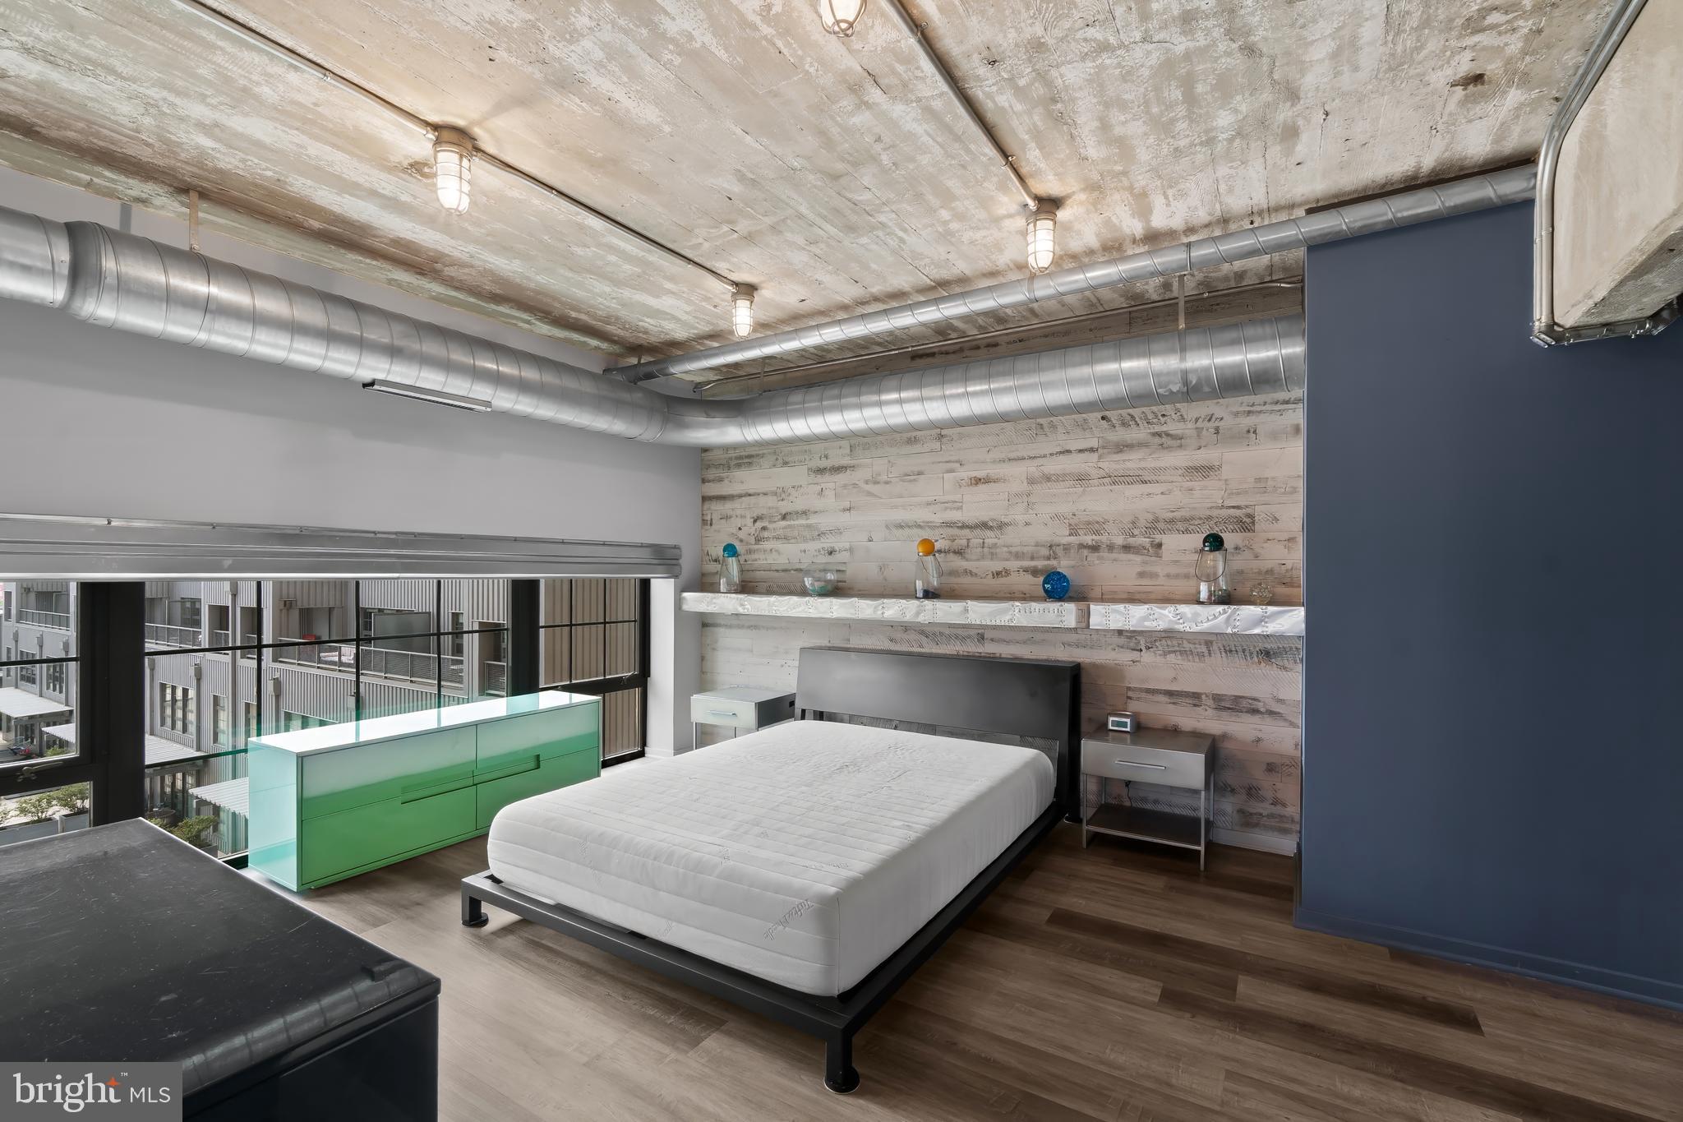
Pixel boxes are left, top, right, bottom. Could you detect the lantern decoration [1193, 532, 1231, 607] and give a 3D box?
[{"bbox_3d":[1.844,0.037,3.481,0.156,0.356,0.156,0,-1,32],"label":"lantern decoration"}]

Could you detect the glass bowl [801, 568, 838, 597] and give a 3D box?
[{"bbox_3d":[-0.141,0.130,4.696,0.229,0.207,0.229,0,-1,0],"label":"glass bowl"}]

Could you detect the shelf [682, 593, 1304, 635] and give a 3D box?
[{"bbox_3d":[0.514,0.290,4.300,3.861,0.136,0.219,0,-1,32],"label":"shelf"}]

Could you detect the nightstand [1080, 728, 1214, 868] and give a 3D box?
[{"bbox_3d":[1.542,1.160,3.521,0.538,0.533,0.420,0,-1,32],"label":"nightstand"}]

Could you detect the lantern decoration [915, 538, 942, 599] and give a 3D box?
[{"bbox_3d":[0.532,0.046,4.285,0.155,0.366,0.155,0,-1,0],"label":"lantern decoration"}]

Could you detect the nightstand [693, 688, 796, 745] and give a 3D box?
[{"bbox_3d":[-0.650,1.161,4.692,0.545,0.535,0.424,0,-1,31],"label":"nightstand"}]

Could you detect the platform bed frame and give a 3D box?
[{"bbox_3d":[-0.063,0.986,3.308,1.729,0.856,2.466,0,-1,32],"label":"platform bed frame"}]

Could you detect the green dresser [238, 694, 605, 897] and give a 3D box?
[{"bbox_3d":[-2.057,1.113,3.699,0.472,0.591,1.555,0,-1,31],"label":"green dresser"}]

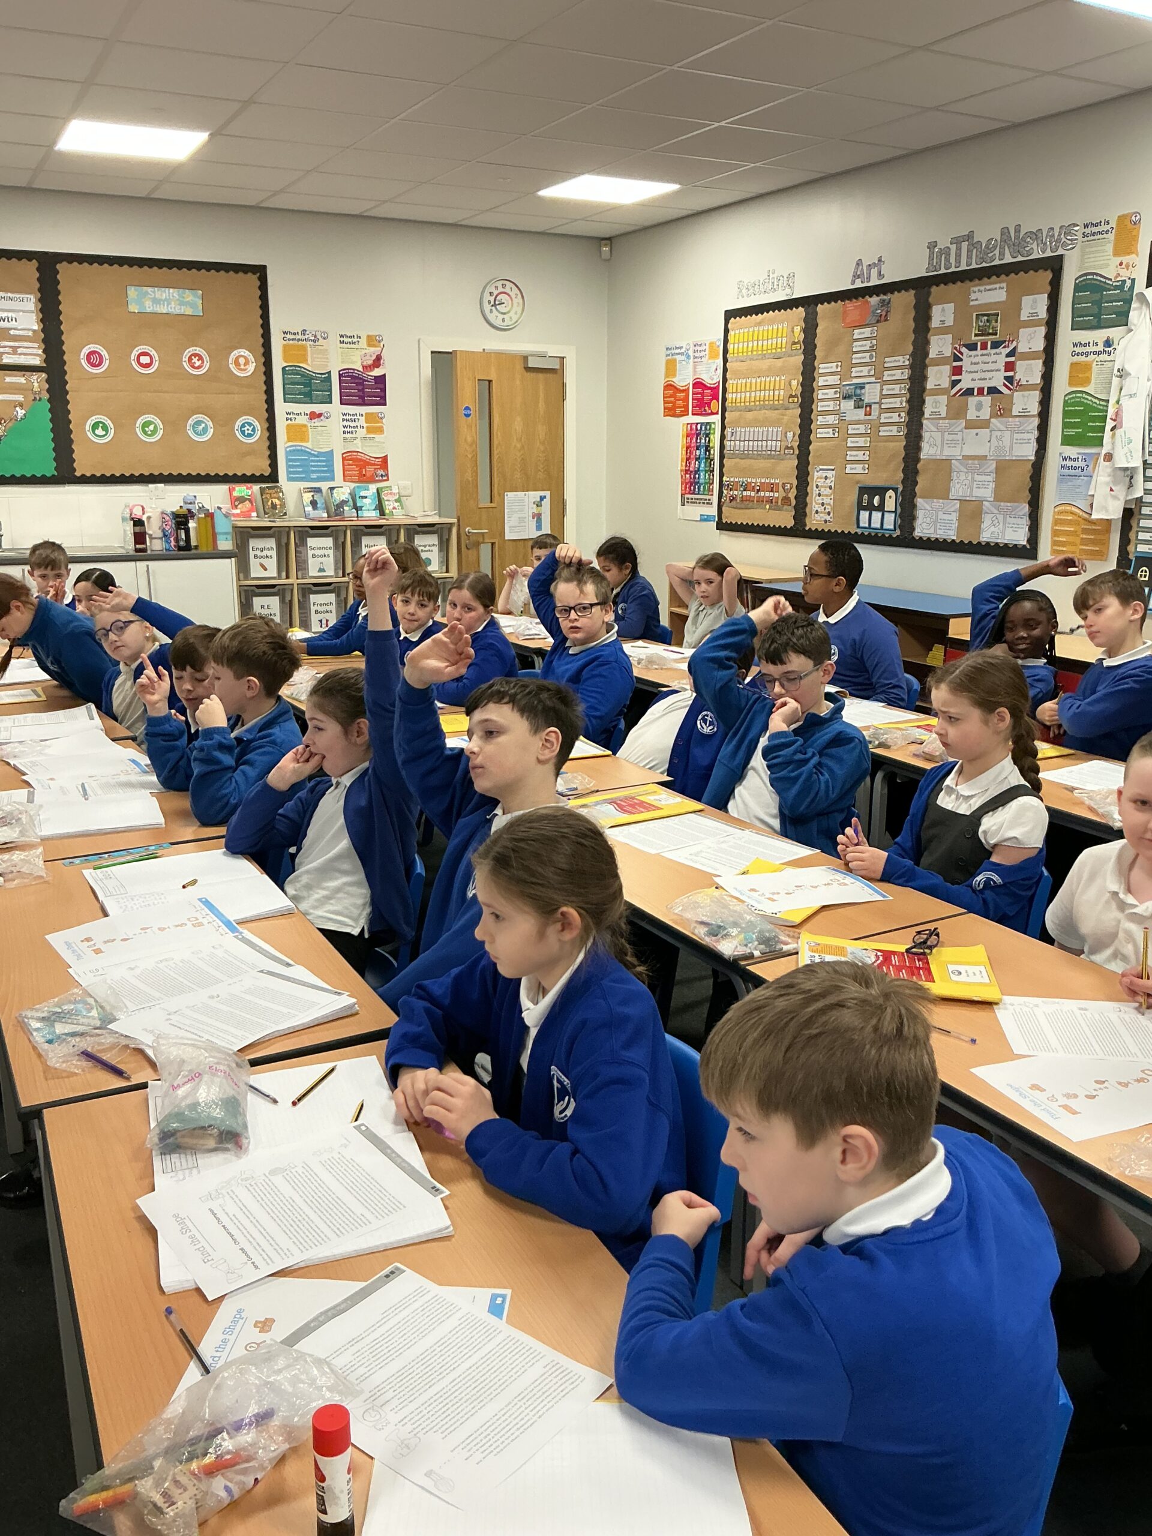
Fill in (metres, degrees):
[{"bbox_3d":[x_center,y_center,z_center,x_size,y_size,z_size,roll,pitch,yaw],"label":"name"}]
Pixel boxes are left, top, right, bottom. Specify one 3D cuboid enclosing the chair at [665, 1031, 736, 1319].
[{"bbox_3d":[-0.035,0.752,1.788,0.480,0.700,0.470,-7,16,-27],"label":"chair"}]

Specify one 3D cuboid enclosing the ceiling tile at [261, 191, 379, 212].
[{"bbox_3d":[-1.408,-3.160,7.185,0.595,0.020,0.455,-7,16,-26],"label":"ceiling tile"}]

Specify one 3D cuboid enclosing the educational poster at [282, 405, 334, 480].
[{"bbox_3d":[-1.595,-1.931,7.699,0.300,0.420,0.010,-7,16,-27],"label":"educational poster"}]

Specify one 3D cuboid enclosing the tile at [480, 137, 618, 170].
[{"bbox_3d":[-0.085,-2.844,5.966,0.595,0.020,0.595,-7,16,-27],"label":"tile"}]

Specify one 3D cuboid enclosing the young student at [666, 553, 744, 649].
[{"bbox_3d":[0.514,-0.369,5.502,0.440,1.065,0.580,10,17,33],"label":"young student"}]

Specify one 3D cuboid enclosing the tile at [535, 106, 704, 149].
[{"bbox_3d":[0.193,-2.709,5.444,0.595,0.020,0.595,-7,16,-26],"label":"tile"}]

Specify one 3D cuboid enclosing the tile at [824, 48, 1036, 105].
[{"bbox_3d":[1.274,-2.511,4.684,0.595,0.020,0.595,-7,16,-27],"label":"tile"}]

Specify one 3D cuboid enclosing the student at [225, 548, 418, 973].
[{"bbox_3d":[-0.526,0.226,2.601,0.490,1.290,0.430,-10,18,-36],"label":"student"}]

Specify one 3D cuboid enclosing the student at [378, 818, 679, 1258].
[{"bbox_3d":[-0.066,0.580,1.652,0.460,1.085,0.450,-7,16,-26],"label":"student"}]

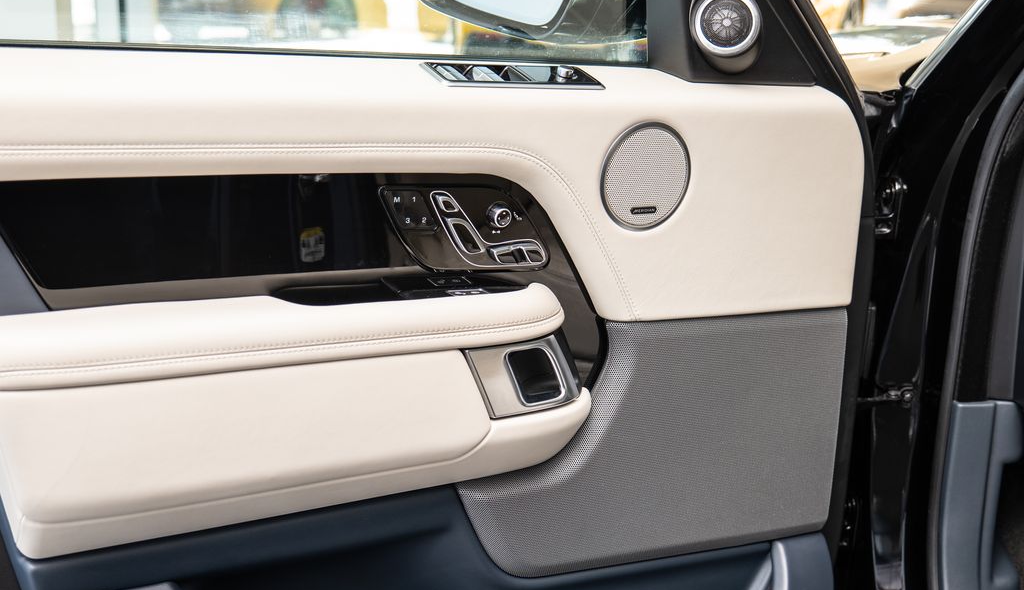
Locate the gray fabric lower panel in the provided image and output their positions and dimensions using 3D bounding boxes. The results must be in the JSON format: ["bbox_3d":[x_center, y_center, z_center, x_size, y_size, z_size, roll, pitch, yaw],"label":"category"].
[{"bbox_3d":[0.153,0.146,1.283,0.455,0.272,0.060,-5,18,-25],"label":"gray fabric lower panel"}]

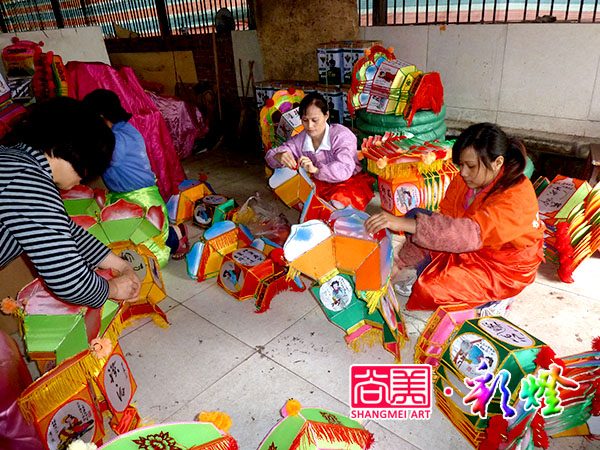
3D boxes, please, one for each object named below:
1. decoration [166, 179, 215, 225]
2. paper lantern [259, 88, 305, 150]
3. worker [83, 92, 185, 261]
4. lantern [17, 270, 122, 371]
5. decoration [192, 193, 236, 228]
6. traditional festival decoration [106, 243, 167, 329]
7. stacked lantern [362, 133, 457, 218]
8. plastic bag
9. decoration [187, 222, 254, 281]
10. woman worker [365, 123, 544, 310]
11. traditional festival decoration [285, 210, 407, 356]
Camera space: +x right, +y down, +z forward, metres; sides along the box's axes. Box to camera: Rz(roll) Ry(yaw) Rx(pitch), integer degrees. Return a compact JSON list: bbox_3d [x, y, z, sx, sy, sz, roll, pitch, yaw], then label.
[{"bbox_3d":[-0.738,-0.177,2.920,0.190,0.240,0.360,12,29,31],"label":"decoration"},{"bbox_3d":[-0.104,-0.838,3.615,0.500,0.500,0.420,-6,49,-48],"label":"paper lantern"},{"bbox_3d":[-1.069,-0.347,2.855,0.660,1.000,0.560,-23,29,-33],"label":"worker"},{"bbox_3d":[-0.933,0.446,1.732,0.400,0.420,0.400,-14,26,-19],"label":"lantern"},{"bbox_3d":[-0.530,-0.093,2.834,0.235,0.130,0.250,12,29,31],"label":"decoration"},{"bbox_3d":[-0.686,0.253,1.840,0.250,0.330,0.220,-12,1,-13],"label":"traditional festival decoration"},{"bbox_3d":[0.586,-0.228,2.320,0.420,0.400,0.380,-16,27,-23],"label":"stacked lantern"},{"bbox_3d":[-0.249,-0.017,2.876,0.380,0.260,0.320,-5,24,0],"label":"plastic bag"},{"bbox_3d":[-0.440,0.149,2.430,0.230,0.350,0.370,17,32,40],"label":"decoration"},{"bbox_3d":[0.725,-0.074,2.018,0.720,0.880,0.520,-7,24,-3],"label":"woman worker"},{"bbox_3d":[0.172,0.218,1.670,0.420,0.450,0.300,-14,21,20],"label":"traditional festival decoration"}]

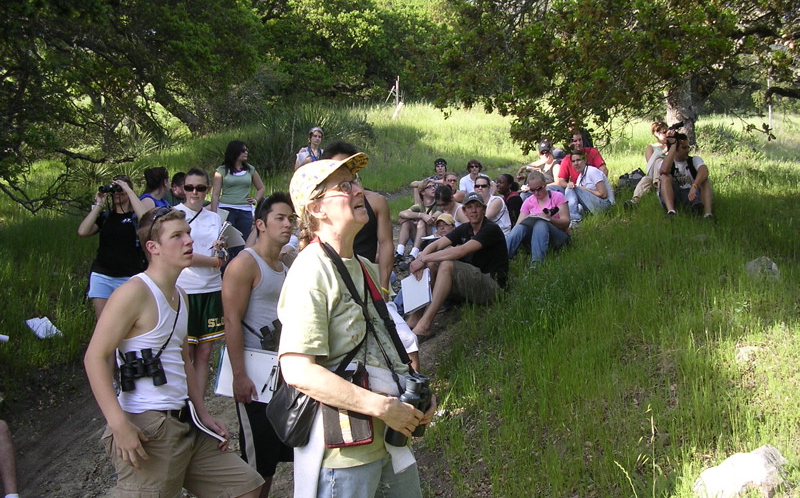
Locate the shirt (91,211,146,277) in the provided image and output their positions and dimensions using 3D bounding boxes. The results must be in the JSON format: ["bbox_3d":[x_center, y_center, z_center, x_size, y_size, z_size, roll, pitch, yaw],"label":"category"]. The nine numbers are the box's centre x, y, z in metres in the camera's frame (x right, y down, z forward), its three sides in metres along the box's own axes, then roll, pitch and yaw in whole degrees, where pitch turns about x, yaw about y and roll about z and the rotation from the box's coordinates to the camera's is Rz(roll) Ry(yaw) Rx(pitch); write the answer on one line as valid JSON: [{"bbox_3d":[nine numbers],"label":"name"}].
[{"bbox_3d":[-2.160,-0.031,6.800,0.410,0.530,0.260,4,0,5],"label":"shirt"}]

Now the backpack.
[{"bbox_3d":[2.768,-0.831,10.500,0.370,0.320,0.270,0,1,14],"label":"backpack"}]

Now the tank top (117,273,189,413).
[{"bbox_3d":[-0.948,0.360,3.350,0.320,0.530,0.220,-3,4,-43],"label":"tank top"}]

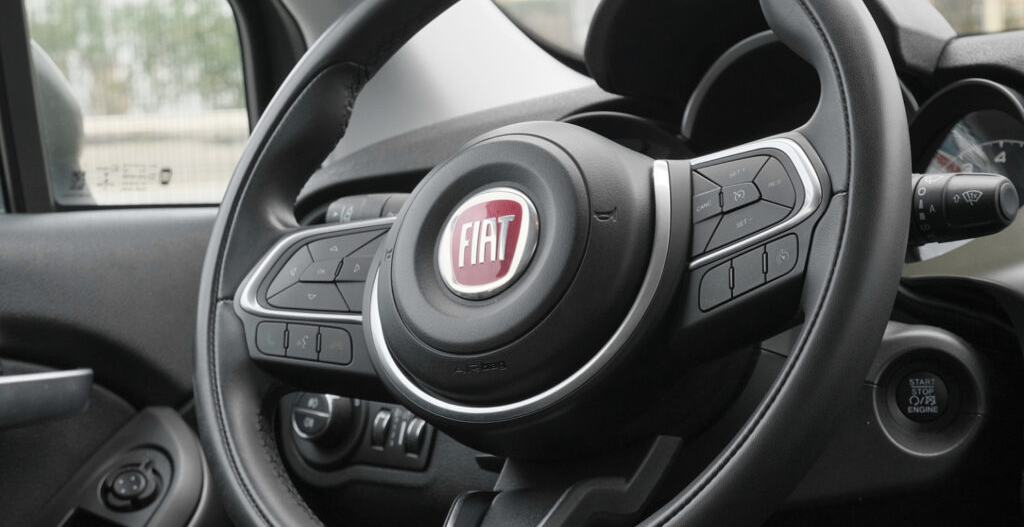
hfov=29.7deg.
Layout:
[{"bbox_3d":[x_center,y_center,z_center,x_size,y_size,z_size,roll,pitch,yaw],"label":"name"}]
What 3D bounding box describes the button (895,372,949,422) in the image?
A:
[{"bbox_3d":[0.204,0.067,0.965,0.026,0.026,0.011,1,-7,17],"label":"button"}]

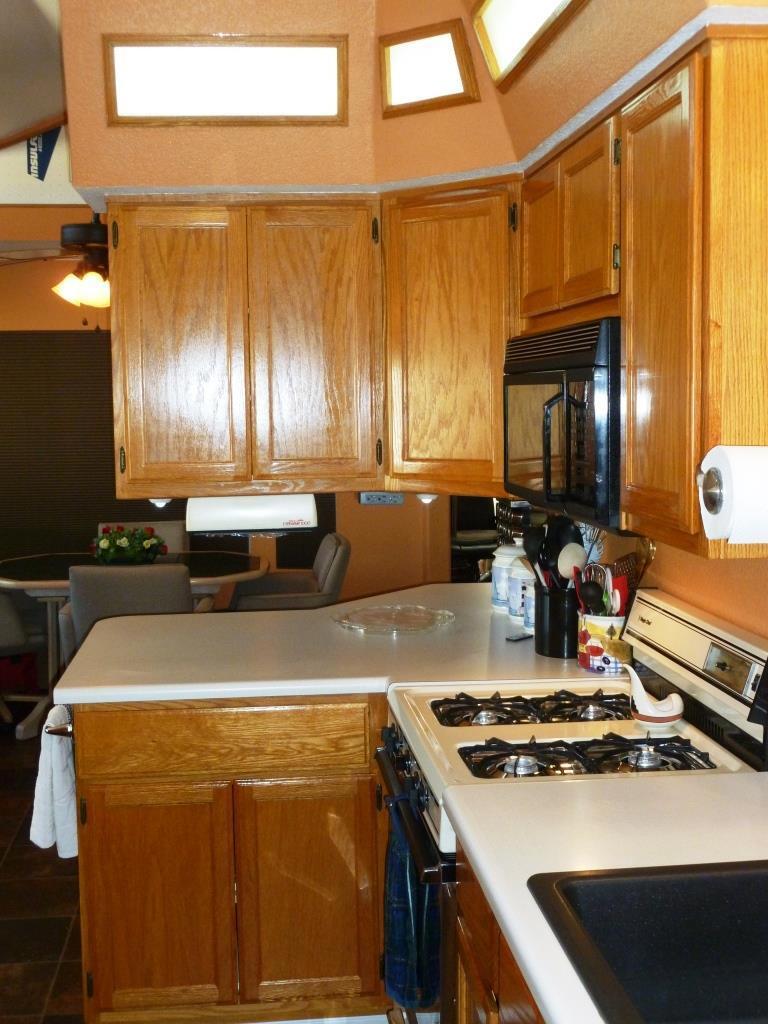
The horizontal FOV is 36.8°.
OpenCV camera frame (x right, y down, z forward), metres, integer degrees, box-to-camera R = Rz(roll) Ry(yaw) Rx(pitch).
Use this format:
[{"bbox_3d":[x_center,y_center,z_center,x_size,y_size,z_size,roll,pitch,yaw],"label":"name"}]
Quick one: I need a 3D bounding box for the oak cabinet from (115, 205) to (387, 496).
[{"bbox_3d":[-0.356,-0.424,3.057,0.680,0.740,0.320,-1,6,-7],"label":"oak cabinet"}]

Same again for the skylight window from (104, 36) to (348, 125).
[{"bbox_3d":[-0.369,-1.019,2.736,0.570,0.200,0.050,-1,21,-7],"label":"skylight window"}]

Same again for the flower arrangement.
[{"bbox_3d":[-1.331,0.164,6.034,0.400,0.210,0.280,-1,6,-7],"label":"flower arrangement"}]

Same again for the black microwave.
[{"bbox_3d":[0.497,-0.196,2.438,0.370,0.385,0.745,-1,6,-7],"label":"black microwave"}]

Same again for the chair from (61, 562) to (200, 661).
[{"bbox_3d":[-1.145,0.639,5.376,0.640,0.865,0.610,-1,6,-4],"label":"chair"}]

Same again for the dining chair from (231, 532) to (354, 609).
[{"bbox_3d":[-0.501,0.571,5.972,0.610,0.865,0.640,-2,6,-14],"label":"dining chair"}]

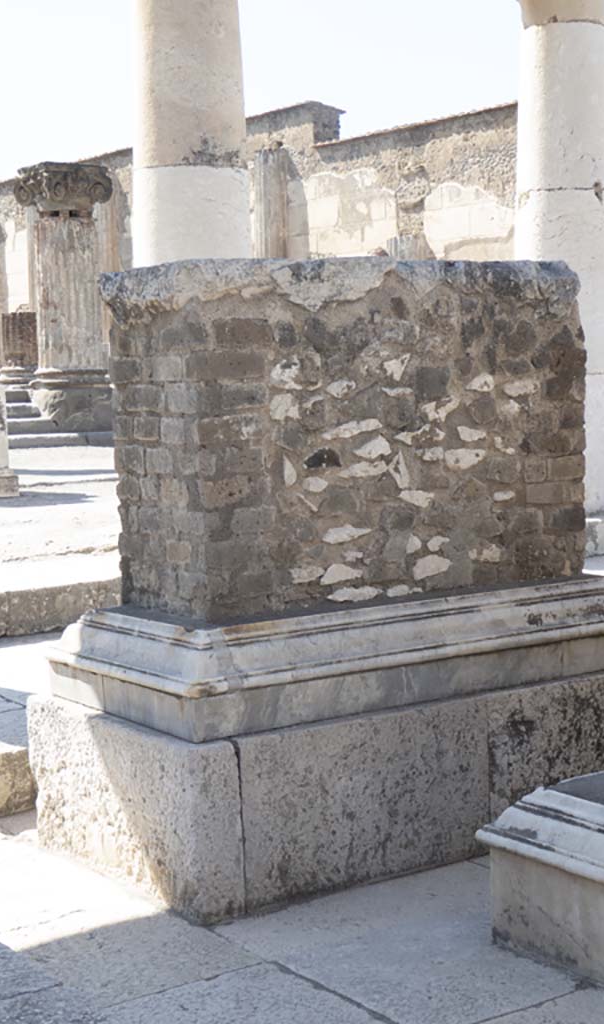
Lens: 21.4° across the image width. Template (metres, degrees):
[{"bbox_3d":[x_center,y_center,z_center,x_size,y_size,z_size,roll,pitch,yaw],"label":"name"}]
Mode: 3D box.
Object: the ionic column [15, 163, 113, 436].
[{"bbox_3d":[-3.273,-2.953,22.200,1.100,3.789,1.100,-3,6,-26],"label":"ionic column"}]

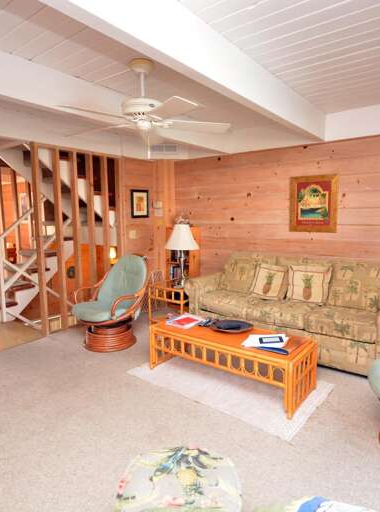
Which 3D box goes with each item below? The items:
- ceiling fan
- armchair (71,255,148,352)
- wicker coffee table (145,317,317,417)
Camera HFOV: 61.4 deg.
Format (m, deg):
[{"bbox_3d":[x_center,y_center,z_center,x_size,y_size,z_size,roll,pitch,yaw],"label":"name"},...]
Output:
[{"bbox_3d":[-0.335,-1.033,2.253,1.246,0.633,1.246,6,10,39],"label":"ceiling fan"},{"bbox_3d":[-0.826,0.484,3.438,0.686,0.921,0.845,5,9,36],"label":"armchair"},{"bbox_3d":[0.328,0.836,2.720,1.282,0.398,0.546,5,9,37],"label":"wicker coffee table"}]

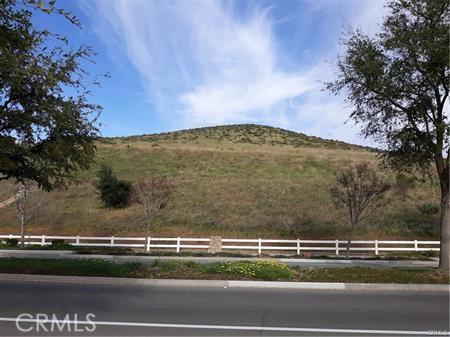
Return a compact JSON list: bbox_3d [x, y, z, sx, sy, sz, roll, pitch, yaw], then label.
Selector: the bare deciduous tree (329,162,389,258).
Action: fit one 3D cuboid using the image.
[{"bbox_3d":[8.528,2.532,22.897,3.780,5.920,3.590,0,-10,0],"label":"bare deciduous tree"}]

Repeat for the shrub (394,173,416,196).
[{"bbox_3d":[21.205,1.872,42.738,2.580,2.840,2.460,0,-10,0],"label":"shrub"}]

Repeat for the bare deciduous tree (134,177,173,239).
[{"bbox_3d":[-4.772,2.957,24.112,2.720,4.910,2.580,0,-10,0],"label":"bare deciduous tree"}]

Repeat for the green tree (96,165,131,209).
[{"bbox_3d":[-11.508,1.851,37.887,3.750,4.610,3.560,0,-10,0],"label":"green tree"}]

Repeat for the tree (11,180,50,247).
[{"bbox_3d":[-13.541,3.087,25.393,2.860,4.680,2.720,0,-10,0],"label":"tree"}]

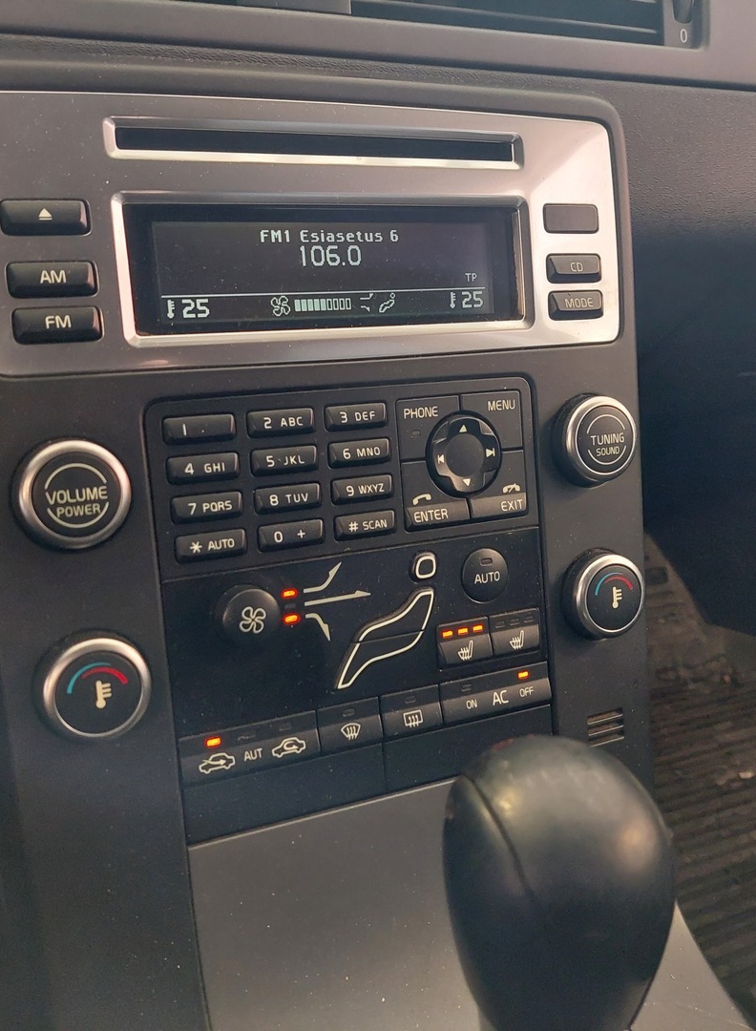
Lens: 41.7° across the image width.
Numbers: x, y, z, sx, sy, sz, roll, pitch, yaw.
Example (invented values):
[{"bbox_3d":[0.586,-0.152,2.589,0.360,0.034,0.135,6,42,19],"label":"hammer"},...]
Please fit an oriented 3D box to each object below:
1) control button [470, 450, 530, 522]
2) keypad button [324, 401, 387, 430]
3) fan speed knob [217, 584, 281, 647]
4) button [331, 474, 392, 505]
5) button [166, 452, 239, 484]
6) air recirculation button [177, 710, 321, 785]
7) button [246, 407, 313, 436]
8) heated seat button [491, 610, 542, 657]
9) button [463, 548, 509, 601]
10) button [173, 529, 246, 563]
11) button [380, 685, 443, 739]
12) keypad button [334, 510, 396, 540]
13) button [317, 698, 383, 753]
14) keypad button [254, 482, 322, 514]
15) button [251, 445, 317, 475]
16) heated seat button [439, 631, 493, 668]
[{"bbox_3d":[0.040,-0.010,0.326,0.021,0.021,0.004,-7,5,-25],"label":"control button"},{"bbox_3d":[-0.007,-0.032,0.317,0.021,0.009,0.004,-7,5,-24],"label":"keypad button"},{"bbox_3d":[-0.039,0.030,0.301,0.018,0.018,0.010,-7,5,-24],"label":"fan speed knob"},{"bbox_3d":[-0.005,-0.008,0.319,0.021,0.009,0.004,-7,5,-24],"label":"button"},{"bbox_3d":[-0.050,-0.014,0.284,0.020,0.007,0.004,-7,5,-25],"label":"button"},{"bbox_3d":[-0.037,0.068,0.293,0.042,0.014,0.004,-7,5,-25],"label":"air recirculation button"},{"bbox_3d":[-0.028,-0.027,0.293,0.020,0.007,0.004,-7,5,-25],"label":"button"},{"bbox_3d":[0.048,0.041,0.344,0.018,0.014,0.005,-7,5,-24],"label":"heated seat button"},{"bbox_3d":[0.037,0.020,0.338,0.018,0.018,0.004,-7,5,-24],"label":"button"},{"bbox_3d":[-0.048,0.009,0.285,0.020,0.008,0.004,-7,5,-25],"label":"button"},{"bbox_3d":[0.011,0.063,0.315,0.021,0.014,0.004,-7,5,-25],"label":"button"},{"bbox_3d":[-0.003,0.003,0.306,0.020,0.007,0.004,-7,5,-25],"label":"keypad button"},{"bbox_3d":[-0.008,0.065,0.306,0.021,0.014,0.004,-7,5,-25],"label":"button"},{"bbox_3d":[-0.028,-0.006,0.309,0.021,0.009,0.004,-7,5,-24],"label":"keypad button"},{"bbox_3d":[-0.029,-0.017,0.308,0.021,0.009,0.004,-7,5,-24],"label":"button"},{"bbox_3d":[0.029,0.044,0.323,0.019,0.008,0.004,-7,5,-25],"label":"heated seat button"}]

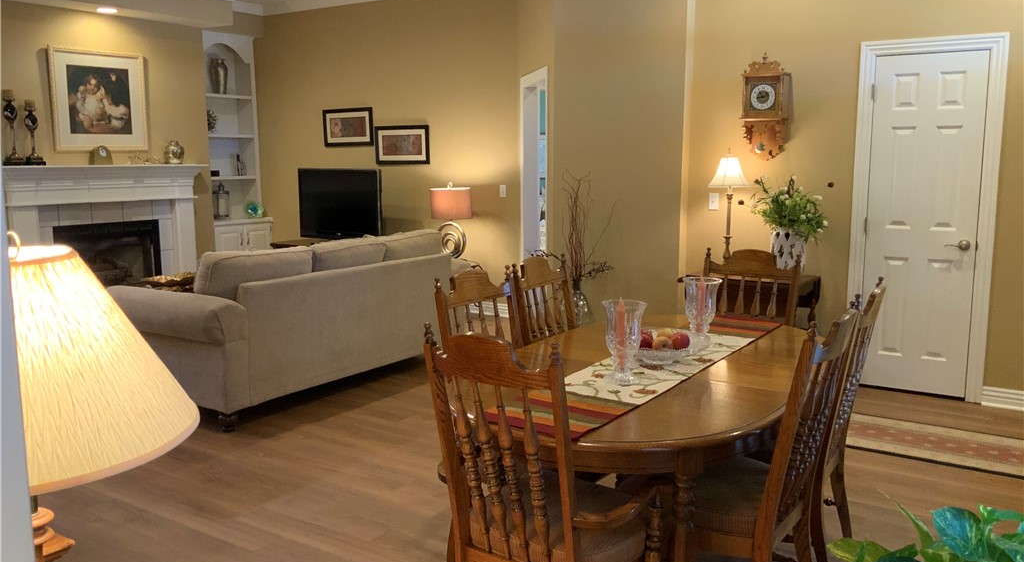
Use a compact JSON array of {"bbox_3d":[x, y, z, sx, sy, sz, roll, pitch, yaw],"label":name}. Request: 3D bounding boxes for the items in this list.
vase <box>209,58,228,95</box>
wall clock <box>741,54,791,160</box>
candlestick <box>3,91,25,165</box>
[{"bbox_3d":[-3.075,-2.148,8.989,0.205,0.385,0.205,5,10,33],"label":"vase"},{"bbox_3d":[1.617,-1.118,5.508,0.270,0.680,0.150,5,10,33],"label":"wall clock"},{"bbox_3d":[-3.965,-1.213,6.807,0.120,0.600,0.120,5,10,33],"label":"candlestick"}]

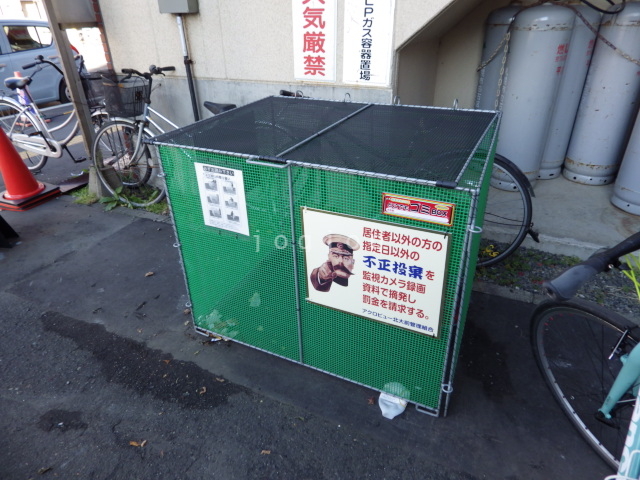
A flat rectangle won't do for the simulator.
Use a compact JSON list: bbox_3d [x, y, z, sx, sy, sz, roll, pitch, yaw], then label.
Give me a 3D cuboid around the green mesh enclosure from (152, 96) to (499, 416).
[{"bbox_3d":[0.108,-0.056,1.979,1.210,0.960,0.935,12,33,22],"label":"green mesh enclosure"}]

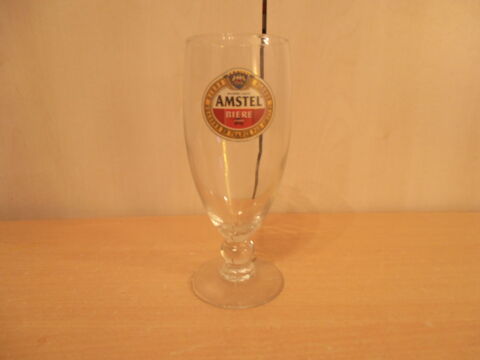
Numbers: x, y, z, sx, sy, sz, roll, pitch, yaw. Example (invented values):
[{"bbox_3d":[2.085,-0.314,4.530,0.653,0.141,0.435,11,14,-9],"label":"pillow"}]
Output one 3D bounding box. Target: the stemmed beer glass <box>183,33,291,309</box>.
[{"bbox_3d":[-0.001,-0.005,0.231,0.071,0.170,0.071,0,15,0],"label":"stemmed beer glass"}]

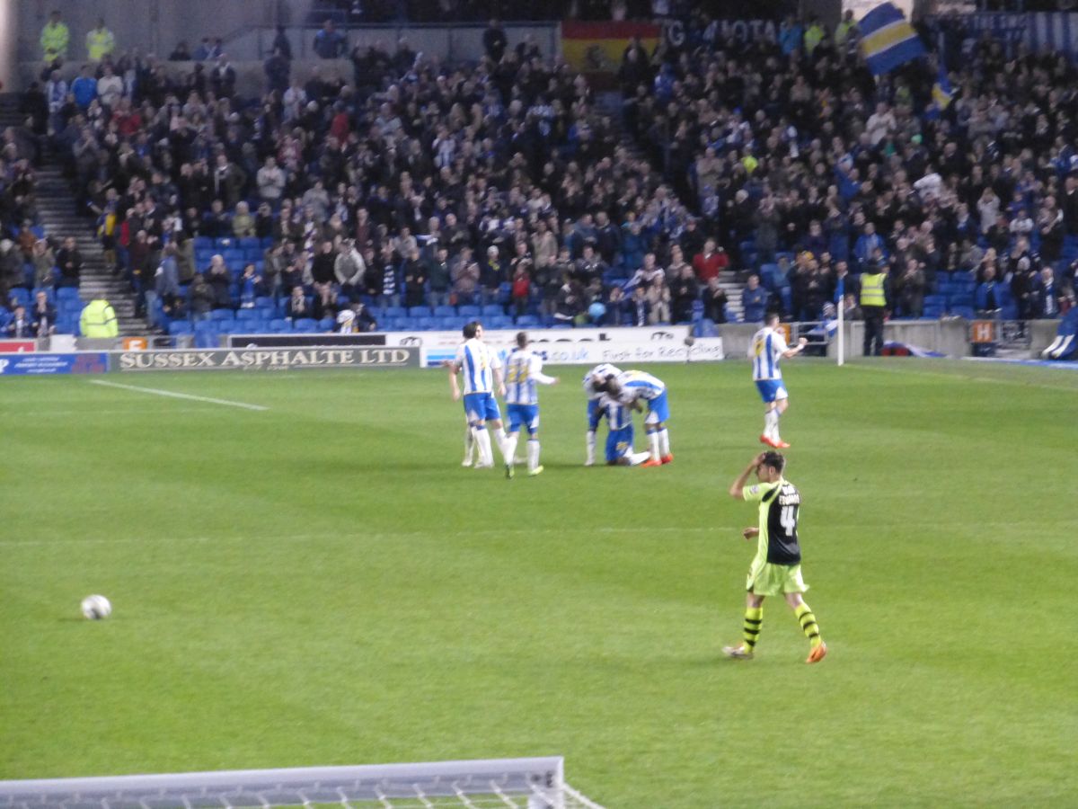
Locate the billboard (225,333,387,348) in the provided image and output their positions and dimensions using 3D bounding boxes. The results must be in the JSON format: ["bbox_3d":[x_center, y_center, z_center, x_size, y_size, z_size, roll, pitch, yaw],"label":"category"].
[{"bbox_3d":[-4.368,-1.094,134.800,3.050,0.460,0.100,-1,2,-15],"label":"billboard"}]

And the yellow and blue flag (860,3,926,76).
[{"bbox_3d":[7.199,-7.437,146.500,1.300,1.200,0.400,-21,2,-11],"label":"yellow and blue flag"}]

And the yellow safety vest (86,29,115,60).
[{"bbox_3d":[-9.028,-7.389,148.300,0.590,0.700,0.340,-1,2,-7],"label":"yellow safety vest"}]

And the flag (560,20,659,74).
[{"bbox_3d":[1.492,-7.299,149.300,2.120,1.360,0.080,-1,2,-13],"label":"flag"}]

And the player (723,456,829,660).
[{"bbox_3d":[1.923,1.230,58.767,0.800,1.730,0.600,2,3,40],"label":"player"}]

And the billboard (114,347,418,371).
[{"bbox_3d":[-5.053,-0.817,132.900,5.850,0.440,0.100,-1,2,-14],"label":"billboard"}]

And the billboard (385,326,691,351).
[{"bbox_3d":[-0.025,-1.179,135.900,6.000,0.500,0.100,-1,2,-17],"label":"billboard"}]

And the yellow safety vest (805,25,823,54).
[{"bbox_3d":[5.894,-7.843,154.500,0.480,0.650,0.300,-1,2,-8],"label":"yellow safety vest"}]

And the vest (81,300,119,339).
[{"bbox_3d":[-8.095,-1.541,132.700,0.680,0.760,0.420,-1,2,-11],"label":"vest"}]

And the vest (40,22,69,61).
[{"bbox_3d":[-9.984,-7.458,148.200,0.600,0.830,0.360,-1,2,-6],"label":"vest"}]

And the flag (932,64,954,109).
[{"bbox_3d":[8.202,-6.436,145.800,0.460,0.970,0.420,-1,2,-11],"label":"flag"}]

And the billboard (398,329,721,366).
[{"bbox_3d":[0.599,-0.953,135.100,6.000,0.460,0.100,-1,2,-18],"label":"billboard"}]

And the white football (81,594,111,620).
[{"bbox_3d":[-3.893,1.782,63.300,0.220,0.220,0.220,0,2,0],"label":"white football"}]

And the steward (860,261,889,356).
[{"bbox_3d":[6.299,-1.798,135.266,0.570,1.790,0.360,-1,2,-3],"label":"steward"}]

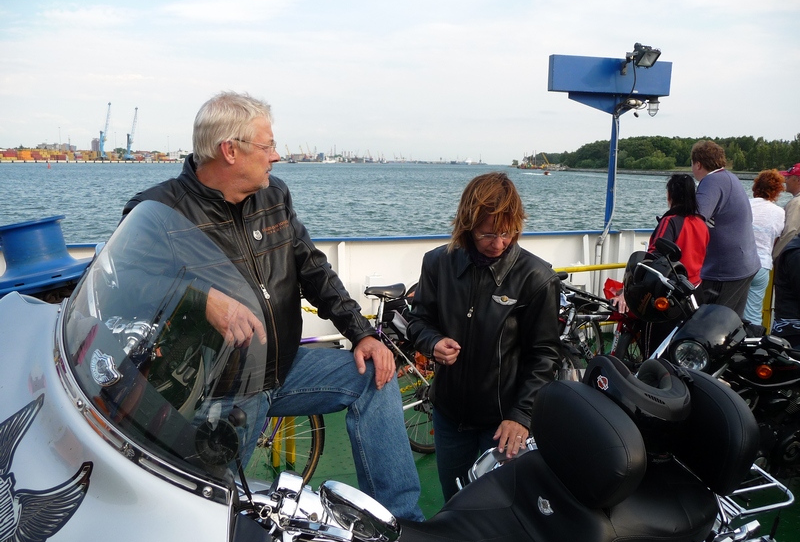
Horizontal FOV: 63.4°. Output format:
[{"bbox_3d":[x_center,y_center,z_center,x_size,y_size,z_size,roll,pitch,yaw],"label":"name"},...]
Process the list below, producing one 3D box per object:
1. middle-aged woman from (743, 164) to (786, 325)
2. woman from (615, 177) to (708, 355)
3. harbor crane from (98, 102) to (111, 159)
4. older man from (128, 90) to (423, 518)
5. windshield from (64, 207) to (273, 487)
[{"bbox_3d":[3.217,-0.047,5.665,0.500,1.630,0.400,-1,10,-9],"label":"middle-aged woman"},{"bbox_3d":[1.867,0.157,4.434,0.520,1.620,0.420,-2,10,-16],"label":"woman"},{"bbox_3d":[-310.524,-147.643,680.000,15.000,60.000,10.000,3,10,16],"label":"harbor crane"},{"bbox_3d":[-0.367,0.456,1.861,0.660,1.840,0.620,10,13,43],"label":"older man"},{"bbox_3d":[-0.392,0.080,0.975,0.530,0.330,0.200,26,23,35],"label":"windshield"}]

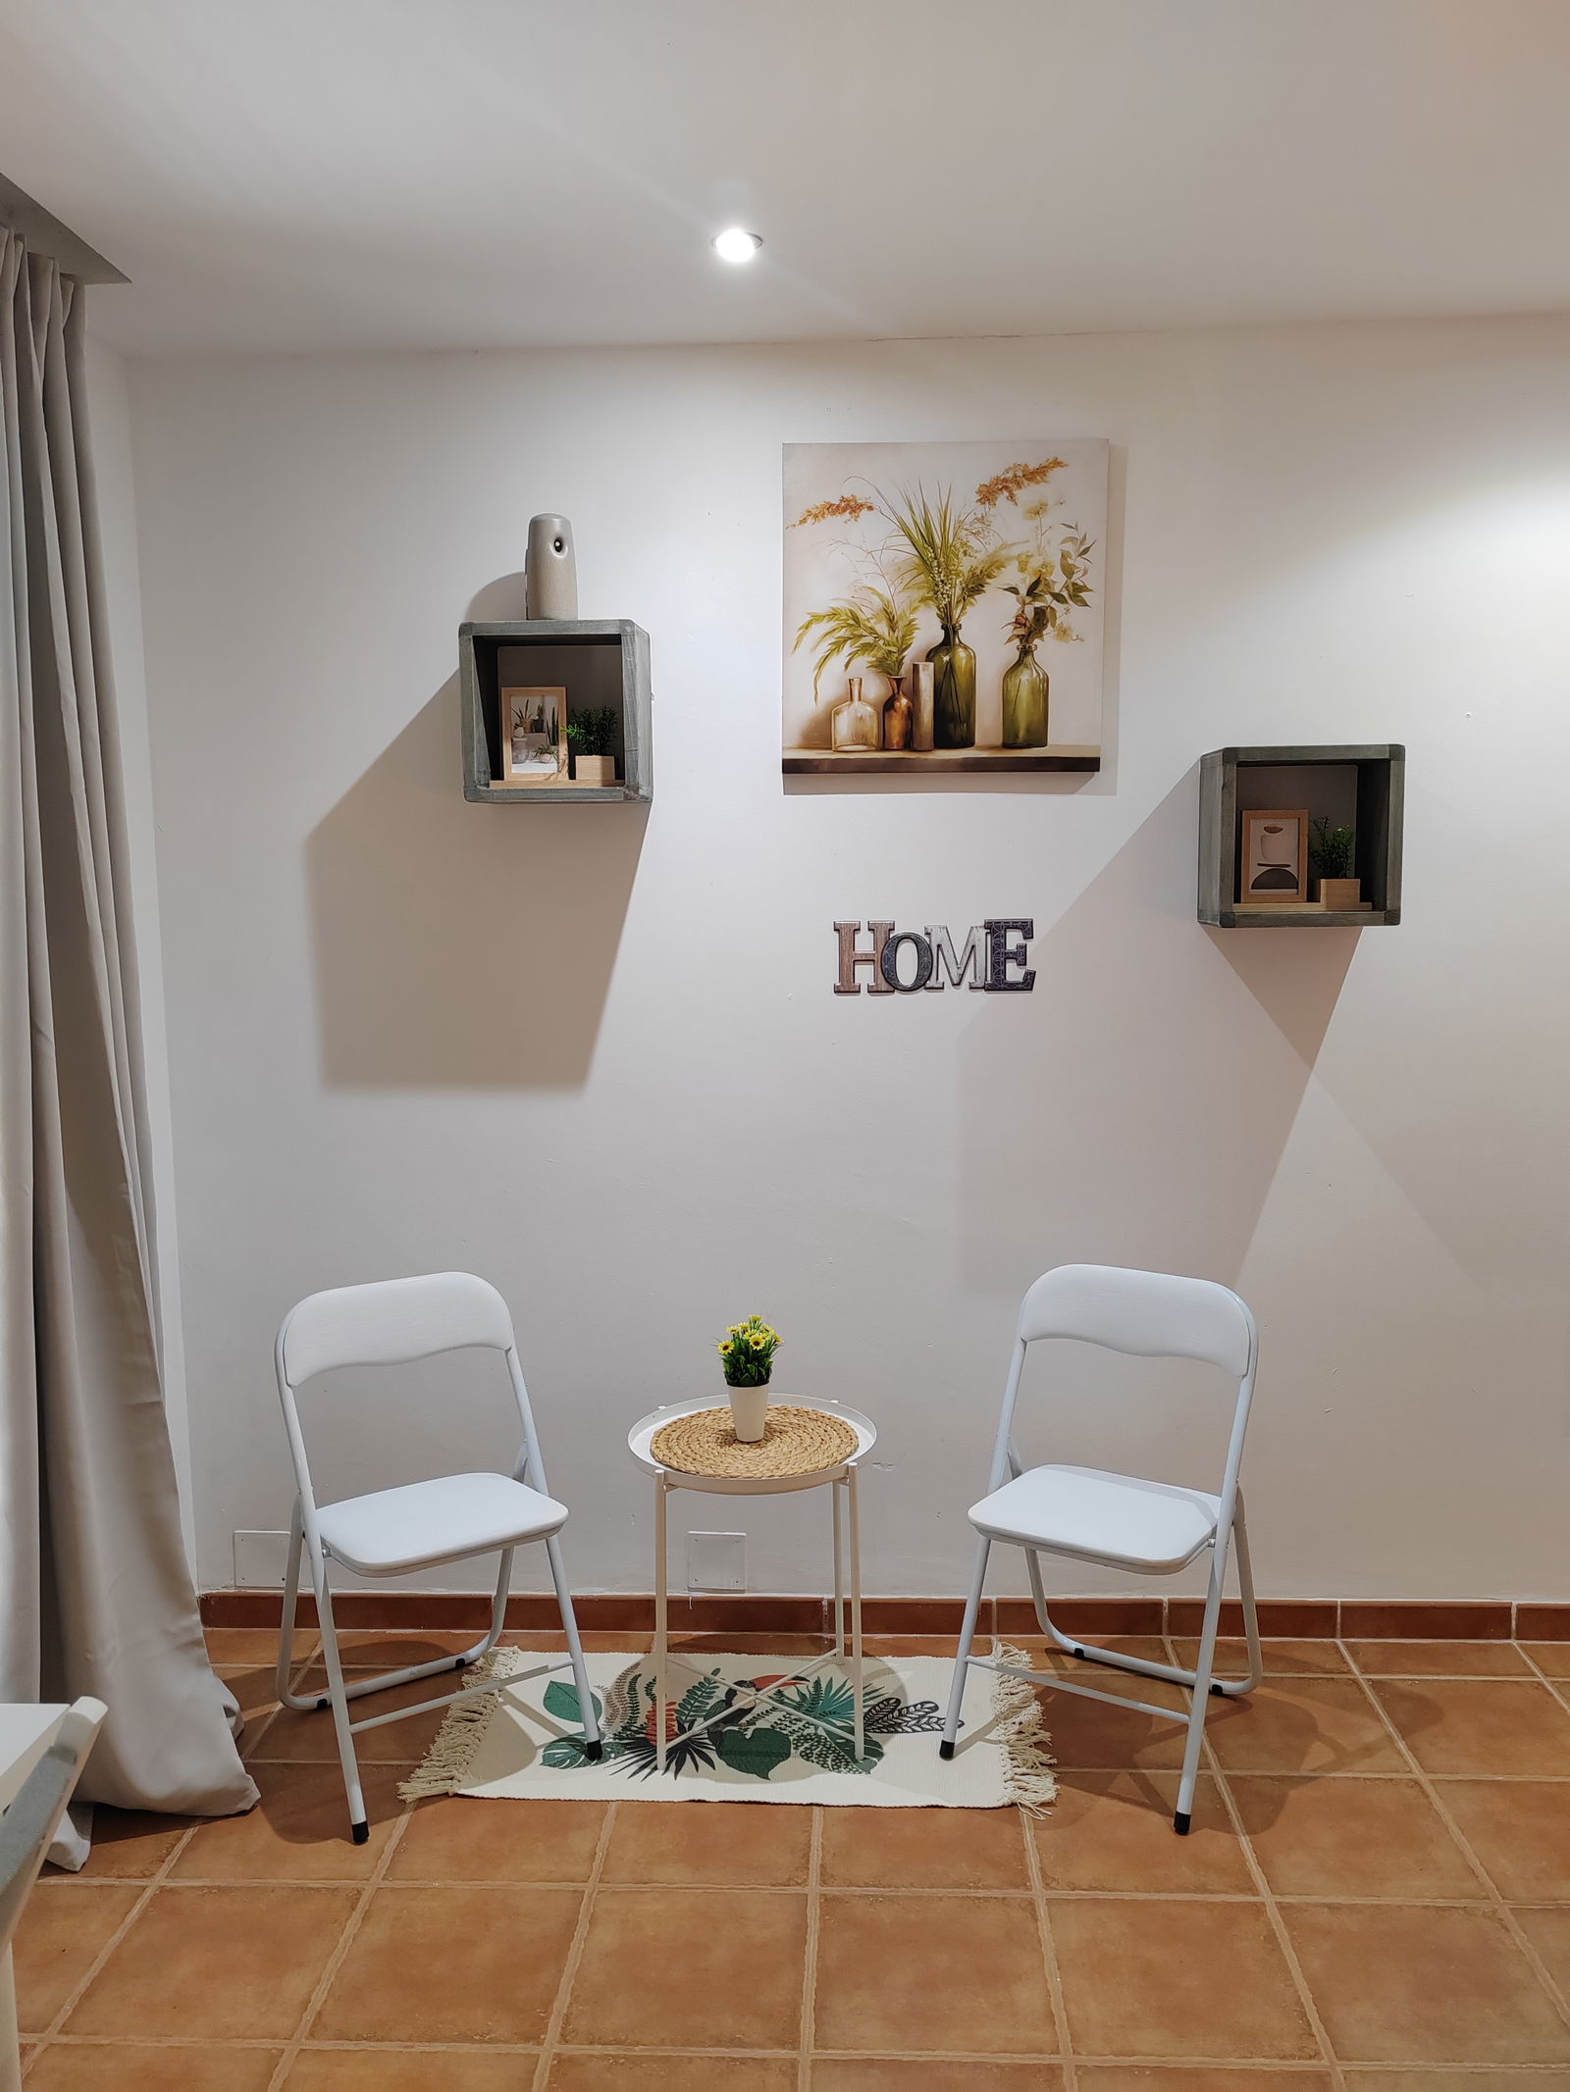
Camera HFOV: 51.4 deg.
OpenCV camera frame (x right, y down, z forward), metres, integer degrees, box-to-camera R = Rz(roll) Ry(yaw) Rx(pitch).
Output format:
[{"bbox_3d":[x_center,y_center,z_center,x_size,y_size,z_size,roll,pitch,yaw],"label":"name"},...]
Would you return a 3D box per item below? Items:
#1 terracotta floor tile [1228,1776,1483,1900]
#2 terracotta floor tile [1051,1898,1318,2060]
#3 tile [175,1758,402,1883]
[{"bbox_3d":[0.896,1.260,2.598,0.326,0.011,0.326,0,6,3],"label":"terracotta floor tile"},{"bbox_3d":[0.544,1.300,2.277,0.320,0.010,0.320,-1,7,3],"label":"terracotta floor tile"},{"bbox_3d":[-0.790,1.275,2.680,0.320,0.010,0.320,-1,7,3],"label":"tile"}]

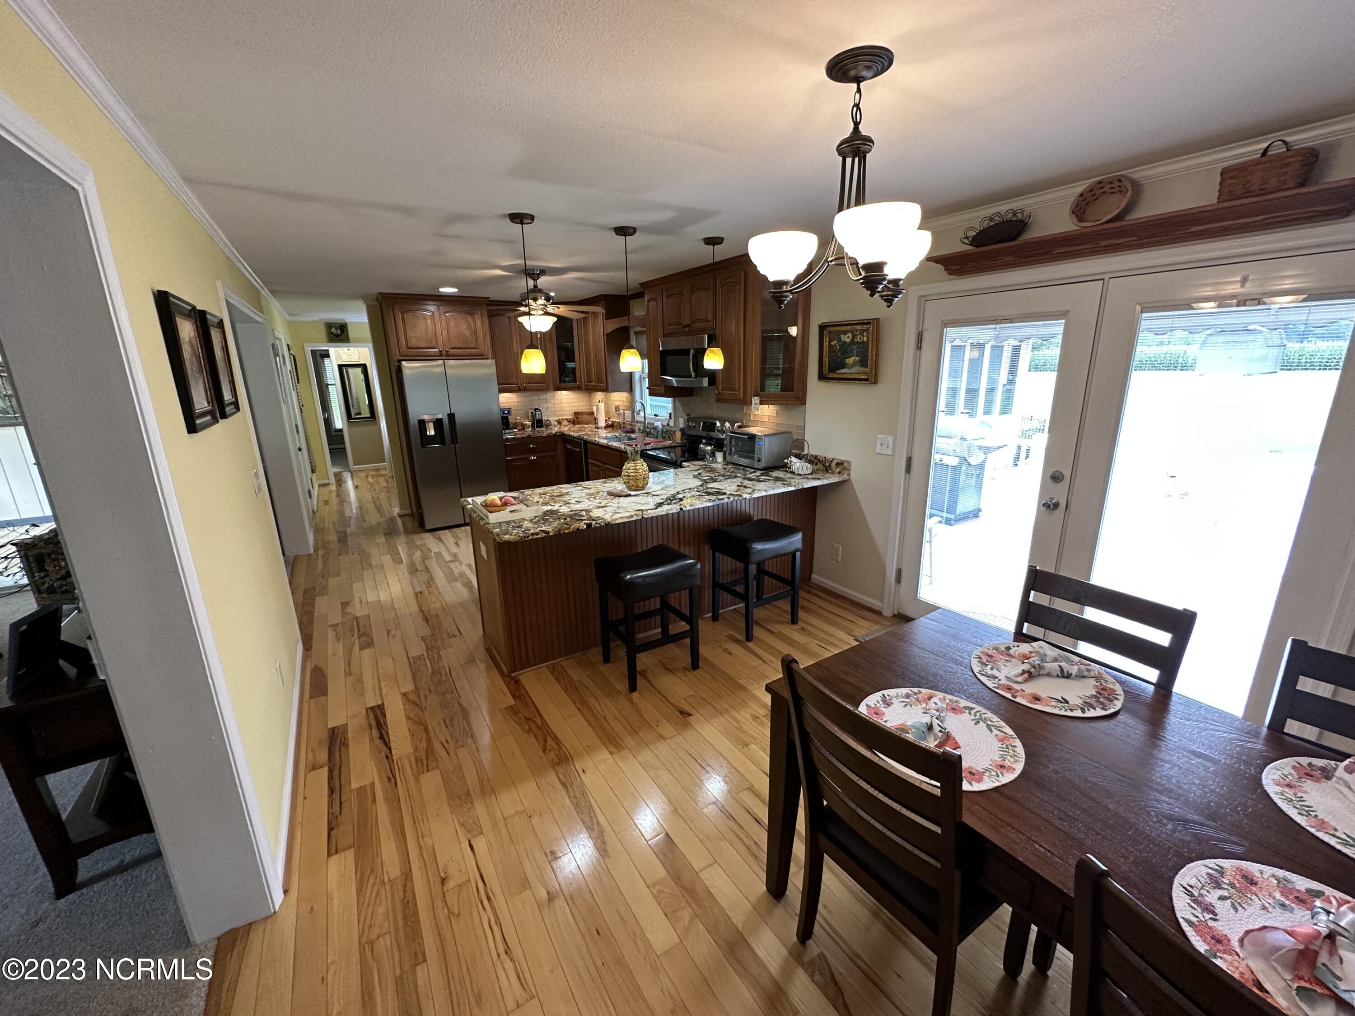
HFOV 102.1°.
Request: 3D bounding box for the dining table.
[{"bbox_3d":[1.067,0.994,1.342,0.920,0.760,1.560,-10,17,-30],"label":"dining table"}]

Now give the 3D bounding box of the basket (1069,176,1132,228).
[{"bbox_3d":[1.840,-1.306,2.369,0.078,0.222,0.222,13,5,-34],"label":"basket"}]

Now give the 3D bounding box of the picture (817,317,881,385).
[{"bbox_3d":[1.161,-1.065,3.749,0.040,0.402,0.488,-10,17,-30],"label":"picture"}]

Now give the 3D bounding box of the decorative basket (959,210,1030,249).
[{"bbox_3d":[1.574,-1.374,2.715,0.170,0.149,0.325,-10,17,-30],"label":"decorative basket"}]

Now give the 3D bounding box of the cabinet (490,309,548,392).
[{"bbox_3d":[-2.037,-1.967,6.814,0.720,1.000,0.320,-10,17,-30],"label":"cabinet"}]

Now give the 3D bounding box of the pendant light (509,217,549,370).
[{"bbox_3d":[-0.767,-1.085,2.821,0.134,0.758,0.134,-10,17,-30],"label":"pendant light"}]

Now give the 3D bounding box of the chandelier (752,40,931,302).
[{"bbox_3d":[0.501,-0.855,1.479,0.490,0.578,0.525,-10,17,-30],"label":"chandelier"}]

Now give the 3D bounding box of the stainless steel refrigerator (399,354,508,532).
[{"bbox_3d":[-2.582,-0.777,6.306,0.920,1.763,0.860,-10,17,-30],"label":"stainless steel refrigerator"}]

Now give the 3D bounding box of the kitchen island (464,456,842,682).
[{"bbox_3d":[-0.062,0.300,3.729,2.460,0.925,0.910,-10,17,-30],"label":"kitchen island"}]

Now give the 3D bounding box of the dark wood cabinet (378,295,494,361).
[{"bbox_3d":[-2.707,-2.004,6.159,1.070,0.655,0.600,-10,17,-30],"label":"dark wood cabinet"}]

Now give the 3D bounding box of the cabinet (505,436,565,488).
[{"bbox_3d":[-1.911,-0.521,7.047,0.750,0.880,0.610,-10,17,-30],"label":"cabinet"}]

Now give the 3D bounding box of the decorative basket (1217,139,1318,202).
[{"bbox_3d":[2.087,-1.194,1.948,0.125,0.178,0.215,-10,17,-30],"label":"decorative basket"}]

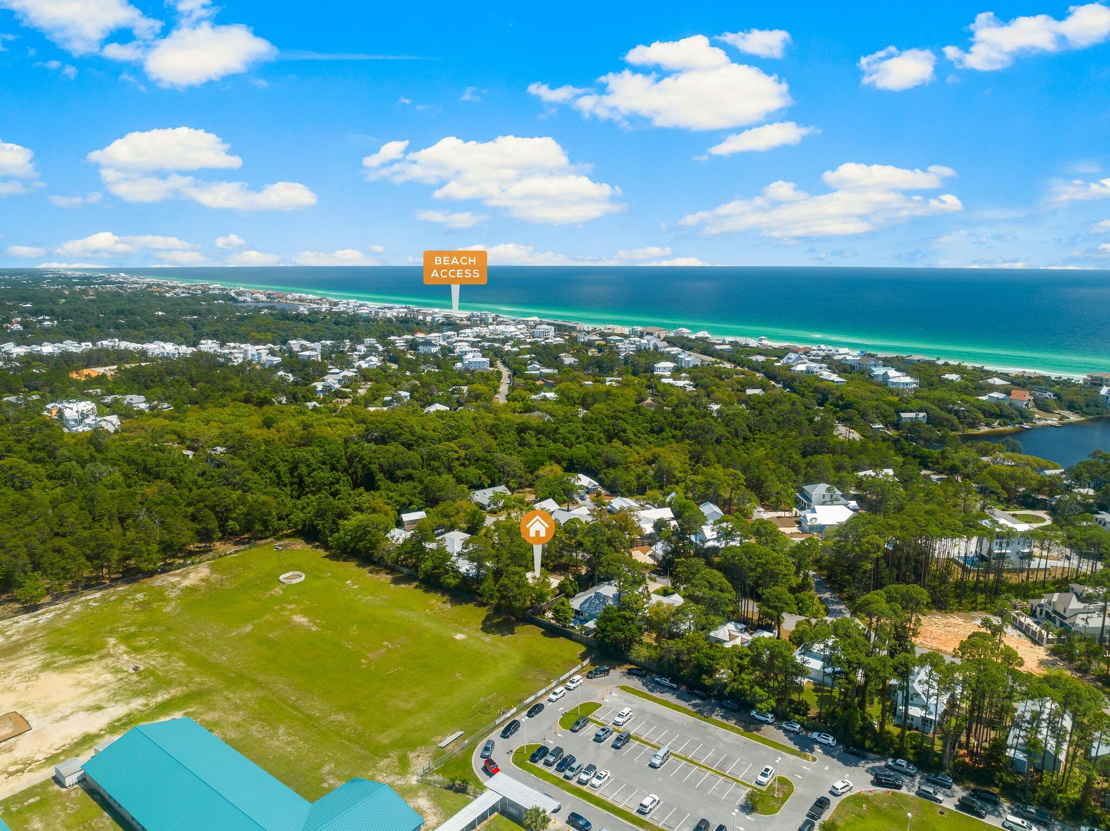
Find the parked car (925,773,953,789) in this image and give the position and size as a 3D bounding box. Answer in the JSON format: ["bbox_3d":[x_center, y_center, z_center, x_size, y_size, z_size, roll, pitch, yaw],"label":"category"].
[{"bbox_3d":[75.250,71.020,150.250,4.800,1.740,1.930,8,14,36],"label":"parked car"}]

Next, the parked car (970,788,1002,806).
[{"bbox_3d":[81.640,71.940,145.670,4.850,1.720,1.940,9,14,37],"label":"parked car"}]

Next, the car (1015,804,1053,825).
[{"bbox_3d":[87.420,72.850,140.650,5.800,1.920,2.020,10,15,41],"label":"car"}]

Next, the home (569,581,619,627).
[{"bbox_3d":[13.870,53.980,224.500,12.200,5.900,17.000,9,14,38],"label":"home"}]

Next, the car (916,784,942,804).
[{"bbox_3d":[71.340,71.790,146.250,4.700,1.800,1.920,7,13,32],"label":"car"}]

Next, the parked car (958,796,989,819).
[{"bbox_3d":[77.510,72.470,142.680,4.750,1.860,1.900,7,13,32],"label":"parked car"}]

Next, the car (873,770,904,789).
[{"bbox_3d":[65.080,71.030,150.020,4.850,1.800,1.920,3,12,17],"label":"car"}]

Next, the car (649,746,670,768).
[{"bbox_3d":[21.610,69.620,157.070,1.970,1.800,5.000,9,15,39],"label":"car"}]

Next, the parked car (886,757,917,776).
[{"bbox_3d":[69.350,70.180,154.030,5.750,1.900,2.000,9,14,37],"label":"parked car"}]

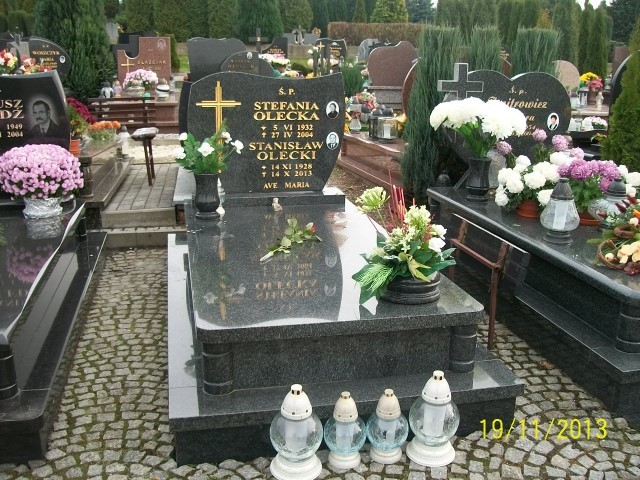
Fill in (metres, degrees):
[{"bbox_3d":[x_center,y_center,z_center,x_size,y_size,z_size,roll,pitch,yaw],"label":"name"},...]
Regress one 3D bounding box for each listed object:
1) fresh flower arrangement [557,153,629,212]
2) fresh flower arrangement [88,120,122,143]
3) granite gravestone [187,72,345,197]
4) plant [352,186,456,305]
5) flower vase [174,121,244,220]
[{"bbox_3d":[1.597,-0.303,3.871,0.380,0.380,0.370,-2,15,-12],"label":"fresh flower arrangement"},{"bbox_3d":[-2.137,-1.076,6.600,0.300,0.190,0.260,-2,15,-12],"label":"fresh flower arrangement"},{"bbox_3d":[-0.327,-0.669,4.175,0.961,0.733,0.089,-2,15,-12],"label":"granite gravestone"},{"bbox_3d":[0.326,0.010,2.570,0.380,0.420,0.340,-2,15,-12],"label":"plant"},{"bbox_3d":[-0.636,-0.405,3.778,0.381,0.546,0.330,-2,15,-12],"label":"flower vase"}]

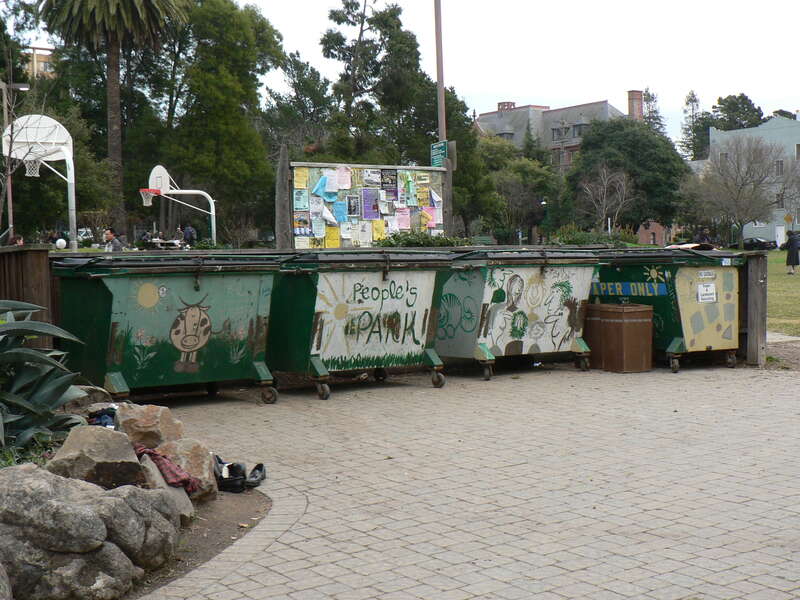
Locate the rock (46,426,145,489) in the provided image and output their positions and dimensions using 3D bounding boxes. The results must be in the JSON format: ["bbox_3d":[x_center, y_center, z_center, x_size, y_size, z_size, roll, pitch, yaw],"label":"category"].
[{"bbox_3d":[-1.989,1.036,7.700,0.620,0.430,0.500,-3,4,-25],"label":"rock"}]

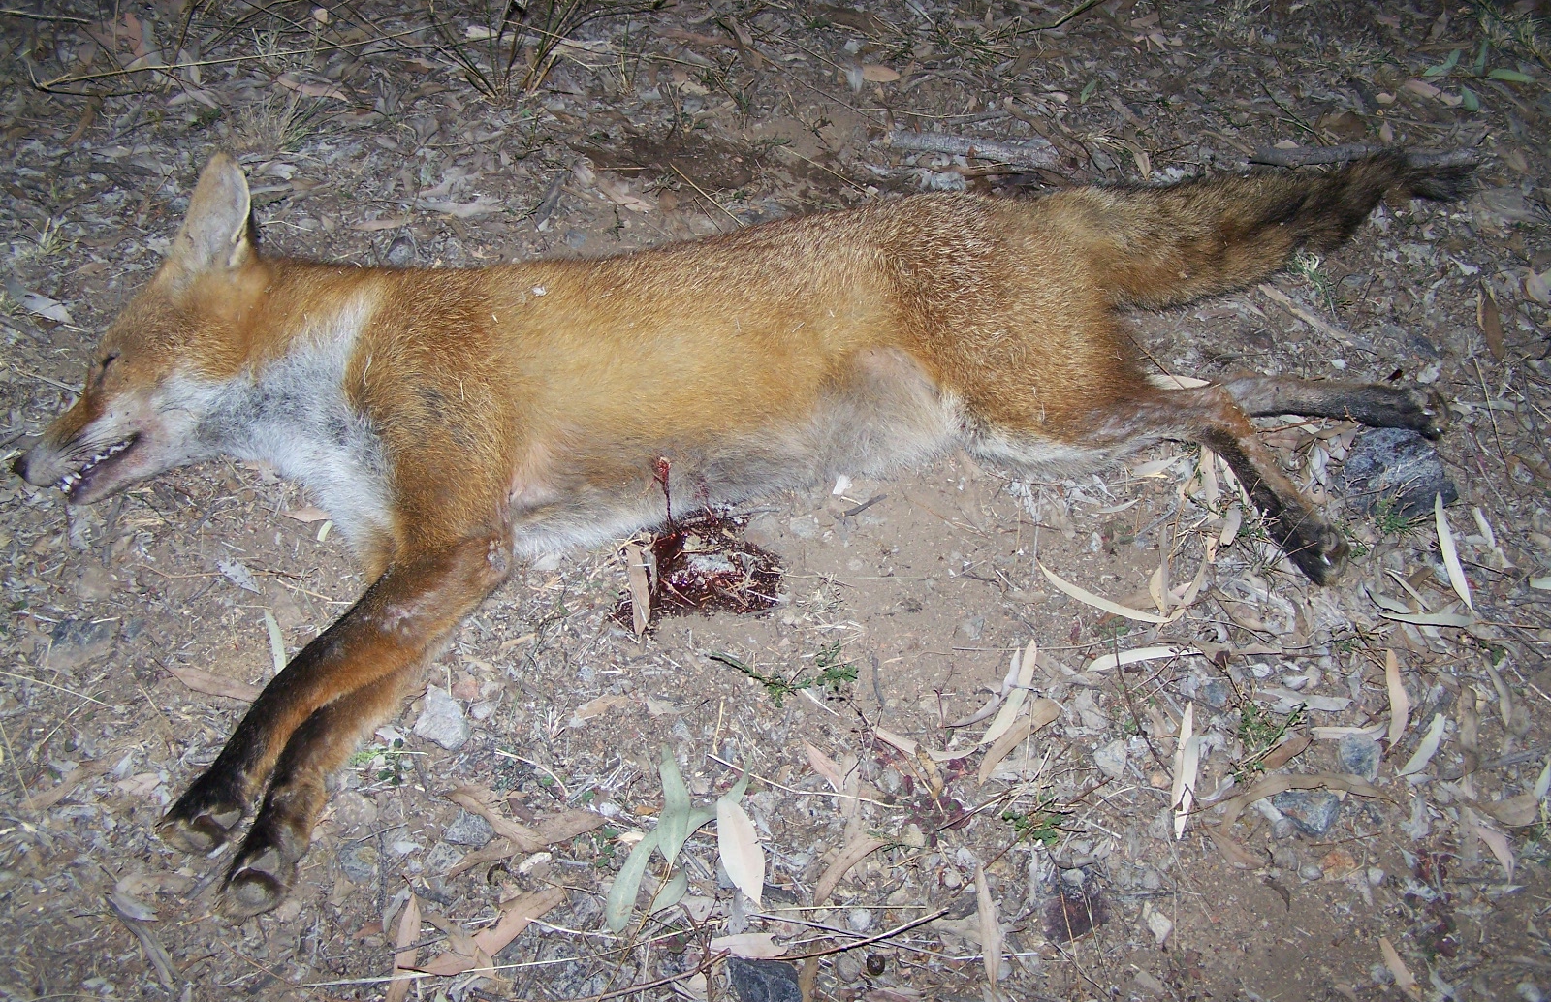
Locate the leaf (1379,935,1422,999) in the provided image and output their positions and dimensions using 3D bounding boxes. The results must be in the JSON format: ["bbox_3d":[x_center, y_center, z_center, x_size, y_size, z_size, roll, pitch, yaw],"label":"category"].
[{"bbox_3d":[0.332,0.248,0.906,0.010,0.006,0.034,-15,55,-11],"label":"leaf"}]

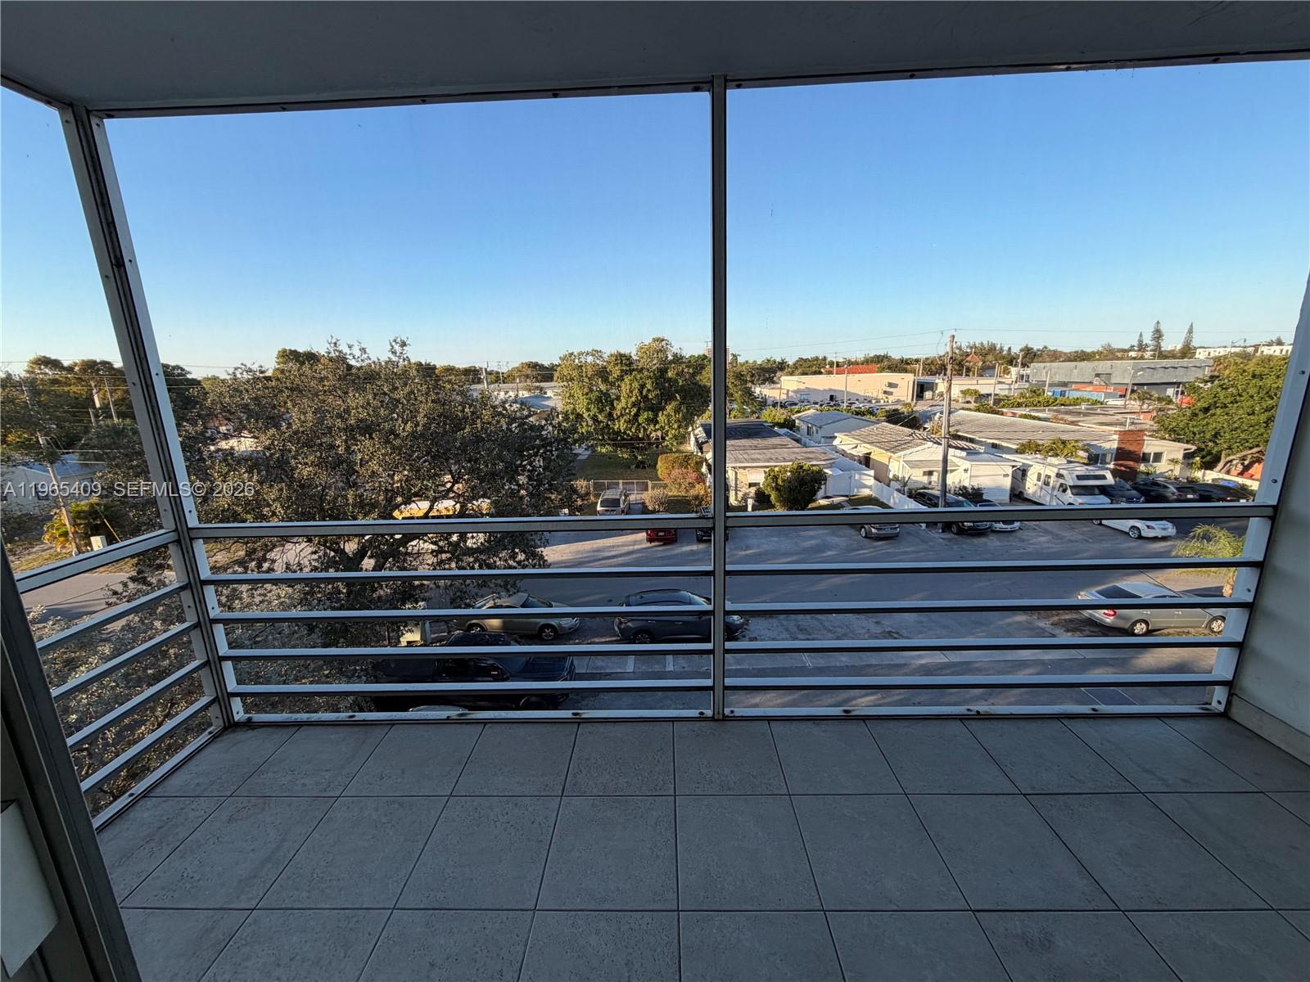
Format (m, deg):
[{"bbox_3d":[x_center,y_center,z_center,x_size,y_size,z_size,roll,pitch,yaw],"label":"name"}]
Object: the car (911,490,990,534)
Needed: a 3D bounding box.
[{"bbox_3d":[16.886,1.031,30.636,1.850,1.600,4.700,-2,13,-3],"label":"car"}]

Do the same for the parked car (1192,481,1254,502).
[{"bbox_3d":[36.825,0.212,35.000,1.830,1.430,4.750,0,13,5],"label":"parked car"}]

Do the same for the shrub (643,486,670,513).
[{"bbox_3d":[0.121,0.582,37.790,1.900,1.600,1.800,-1,14,1],"label":"shrub"}]

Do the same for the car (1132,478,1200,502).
[{"bbox_3d":[31.612,-0.027,33.361,1.850,1.620,4.600,-2,13,0],"label":"car"}]

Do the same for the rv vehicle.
[{"bbox_3d":[24.495,-0.525,33.096,2.350,3.100,6.900,-2,13,-3],"label":"rv vehicle"}]

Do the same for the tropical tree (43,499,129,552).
[{"bbox_3d":[-32.464,2.018,30.378,2.700,2.500,2.200,-2,13,0],"label":"tropical tree"}]

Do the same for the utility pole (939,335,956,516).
[{"bbox_3d":[15.406,-2.909,27.883,0.330,10.600,0.330,-2,13,0],"label":"utility pole"}]

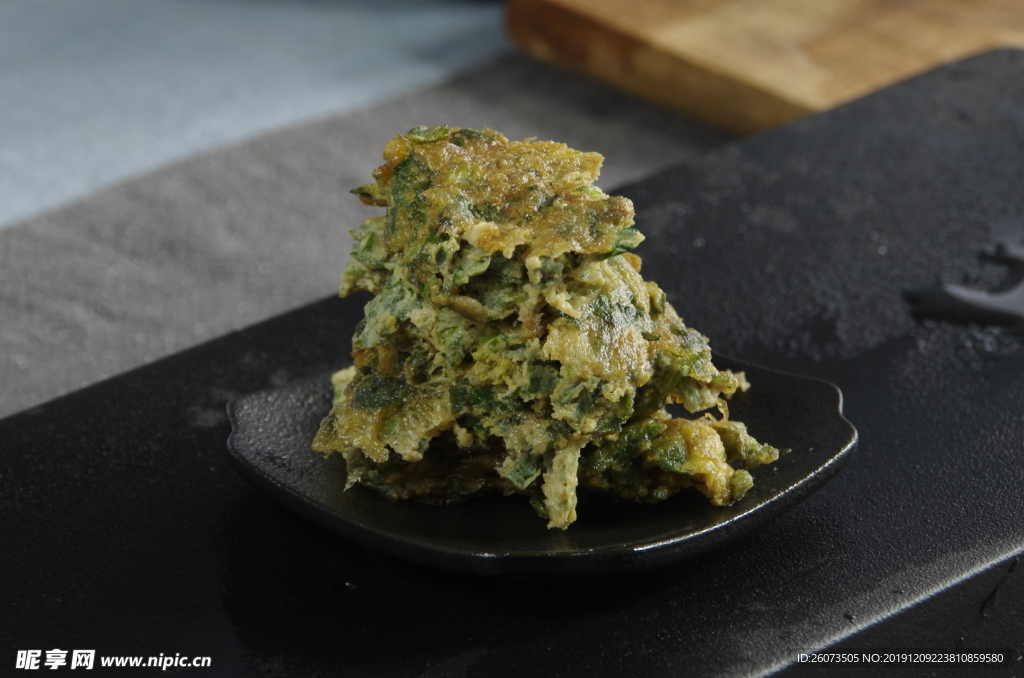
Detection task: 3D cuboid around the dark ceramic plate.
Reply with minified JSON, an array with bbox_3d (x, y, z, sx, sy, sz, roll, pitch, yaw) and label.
[{"bbox_3d":[0.007,0.029,1.367,0.136,0.021,0.136,19,30,37],"label":"dark ceramic plate"}]

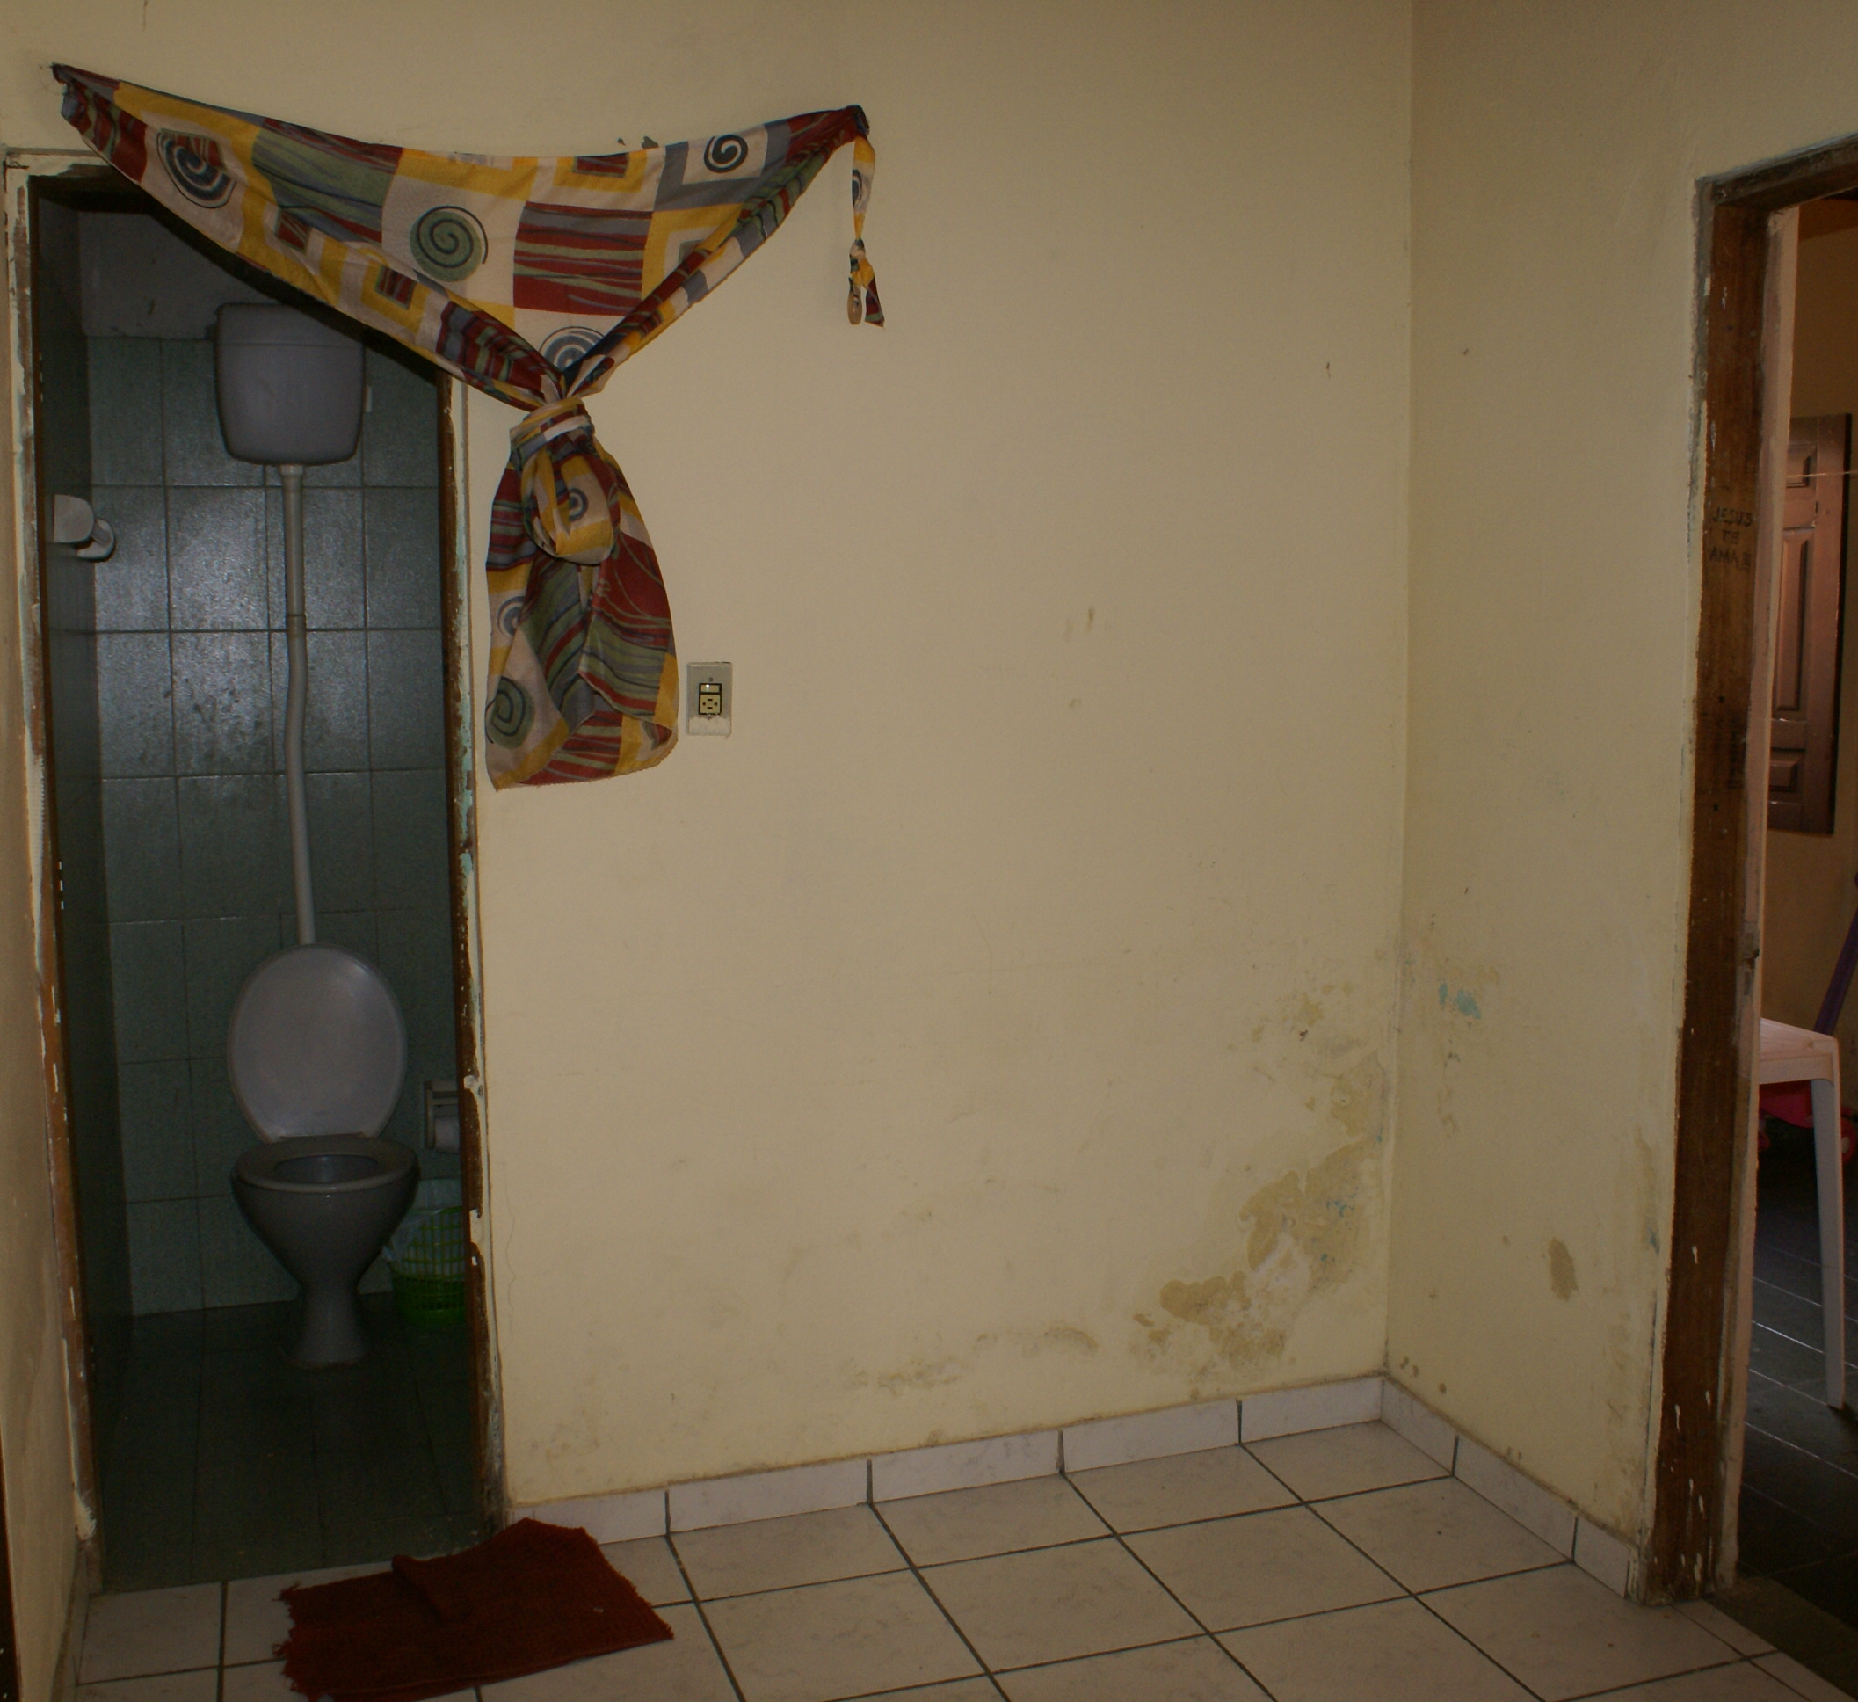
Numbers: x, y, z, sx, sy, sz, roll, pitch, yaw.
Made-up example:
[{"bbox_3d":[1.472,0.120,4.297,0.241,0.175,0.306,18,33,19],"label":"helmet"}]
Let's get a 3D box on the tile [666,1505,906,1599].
[{"bbox_3d":[-0.224,1.124,3.048,0.336,0.012,0.237,-2,7,-18],"label":"tile"}]

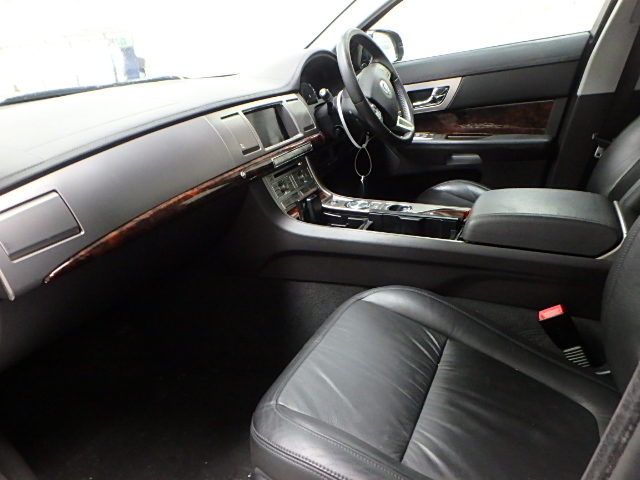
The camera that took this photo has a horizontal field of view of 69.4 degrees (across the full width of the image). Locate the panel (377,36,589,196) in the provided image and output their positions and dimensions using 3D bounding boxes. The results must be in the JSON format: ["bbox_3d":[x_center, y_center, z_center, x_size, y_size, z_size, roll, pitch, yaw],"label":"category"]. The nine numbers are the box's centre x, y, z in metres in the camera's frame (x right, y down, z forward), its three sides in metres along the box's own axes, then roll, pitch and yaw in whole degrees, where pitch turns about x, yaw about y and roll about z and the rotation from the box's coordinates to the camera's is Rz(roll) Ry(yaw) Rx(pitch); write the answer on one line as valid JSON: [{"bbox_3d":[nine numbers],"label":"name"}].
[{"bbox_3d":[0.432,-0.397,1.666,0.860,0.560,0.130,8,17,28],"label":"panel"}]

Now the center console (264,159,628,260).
[{"bbox_3d":[0.221,-0.051,1.009,0.750,0.205,0.270,8,17,28],"label":"center console"}]

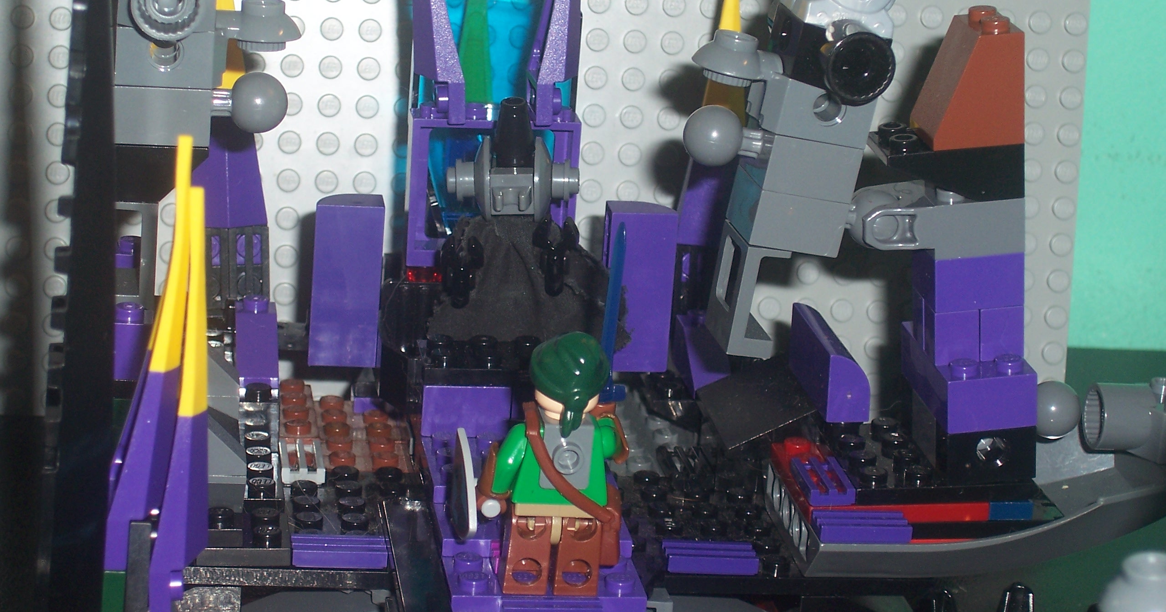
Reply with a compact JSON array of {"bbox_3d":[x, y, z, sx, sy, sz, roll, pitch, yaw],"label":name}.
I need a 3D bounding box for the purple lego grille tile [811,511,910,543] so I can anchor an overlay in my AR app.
[{"bbox_3d":[0.048,0.038,0.471,0.016,0.003,0.008,2,17,-9],"label":"purple lego grille tile"}]

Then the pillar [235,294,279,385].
[{"bbox_3d":[-0.062,0.006,0.527,0.008,0.011,0.024,2,17,-10],"label":"pillar"}]

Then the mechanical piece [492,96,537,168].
[{"bbox_3d":[-0.013,-0.032,0.507,0.008,0.012,0.008,0,18,-9],"label":"mechanical piece"}]

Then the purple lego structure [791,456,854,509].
[{"bbox_3d":[0.042,0.031,0.488,0.008,0.003,0.016,0,17,-9],"label":"purple lego structure"}]

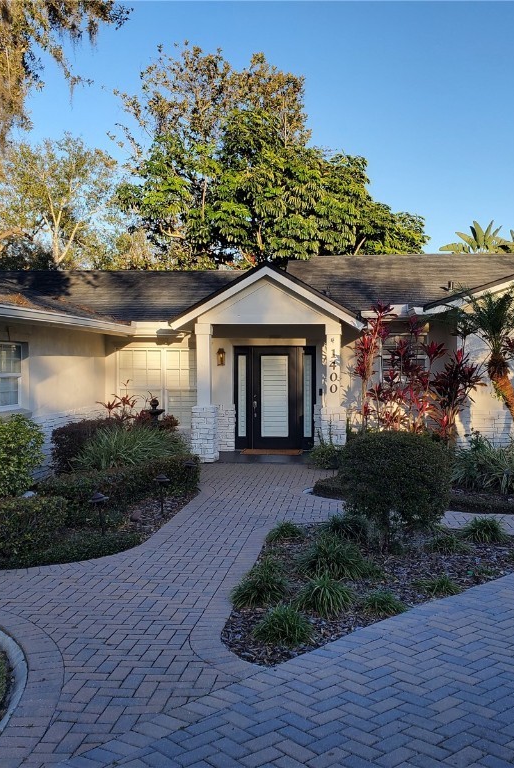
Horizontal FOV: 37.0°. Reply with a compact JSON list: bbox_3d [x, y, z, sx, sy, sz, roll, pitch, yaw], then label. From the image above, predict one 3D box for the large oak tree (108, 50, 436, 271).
[{"bbox_3d":[0.534,-5.752,28.306,11.400,13.300,9.800,0,2,5],"label":"large oak tree"}]

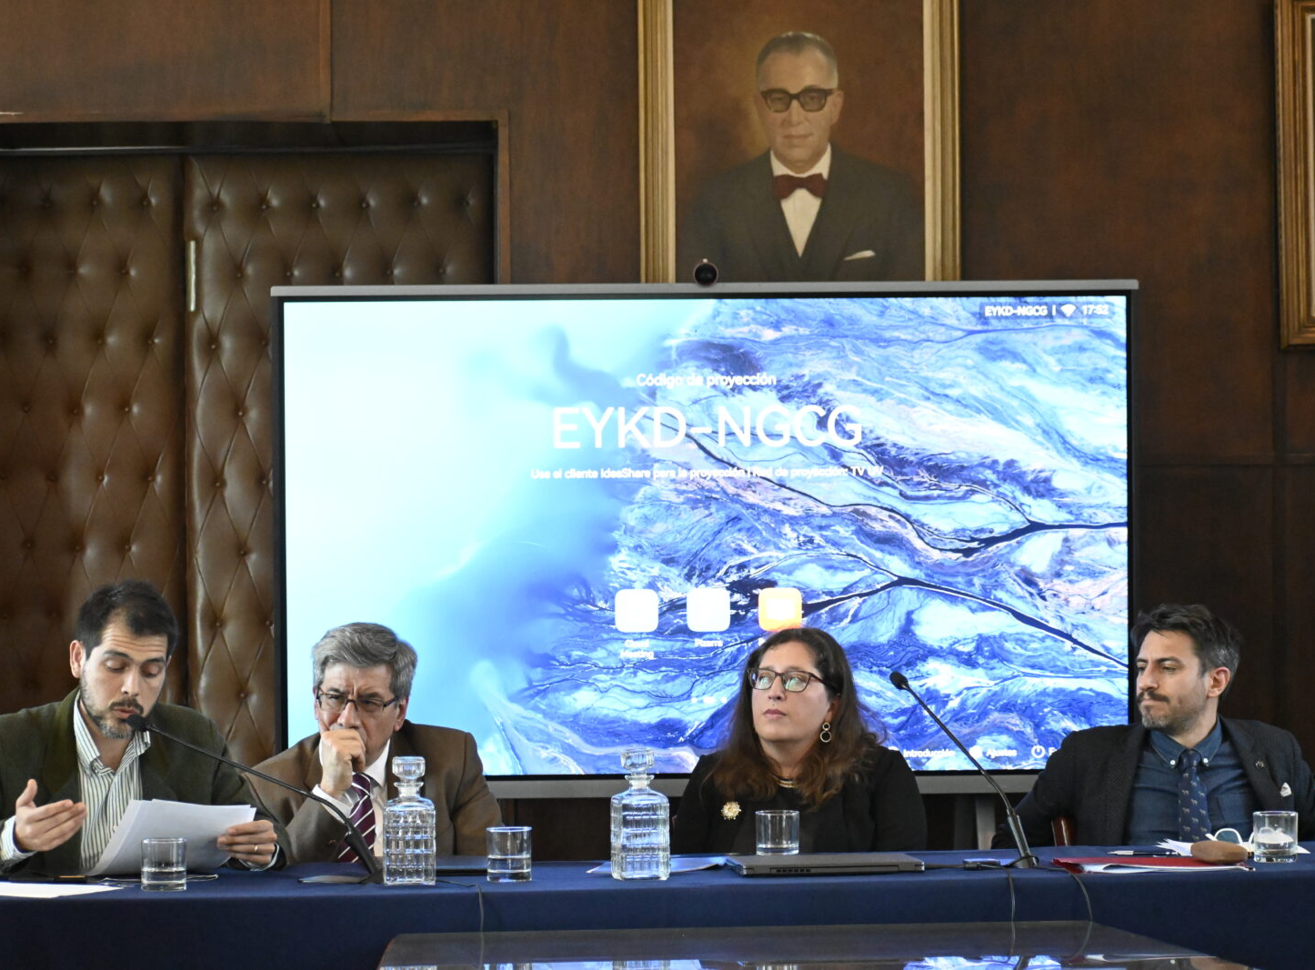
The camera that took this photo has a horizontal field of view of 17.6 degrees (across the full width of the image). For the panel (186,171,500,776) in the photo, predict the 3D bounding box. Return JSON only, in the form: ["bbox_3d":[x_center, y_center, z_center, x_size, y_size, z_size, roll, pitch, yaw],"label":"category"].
[{"bbox_3d":[-0.755,0.325,10.120,0.740,2.220,0.080,0,0,-2],"label":"panel"}]

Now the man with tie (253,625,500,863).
[{"bbox_3d":[-0.535,0.865,8.000,0.540,1.200,0.780,0,0,9],"label":"man with tie"}]

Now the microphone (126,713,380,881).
[{"bbox_3d":[-0.730,0.567,7.710,0.500,0.300,0.100,0,0,15],"label":"microphone"}]

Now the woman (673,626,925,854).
[{"bbox_3d":[0.272,0.866,8.080,0.500,1.190,0.760,0,0,10],"label":"woman"}]

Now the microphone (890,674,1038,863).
[{"bbox_3d":[0.560,0.530,7.900,0.360,0.350,0.100,0,0,42],"label":"microphone"}]

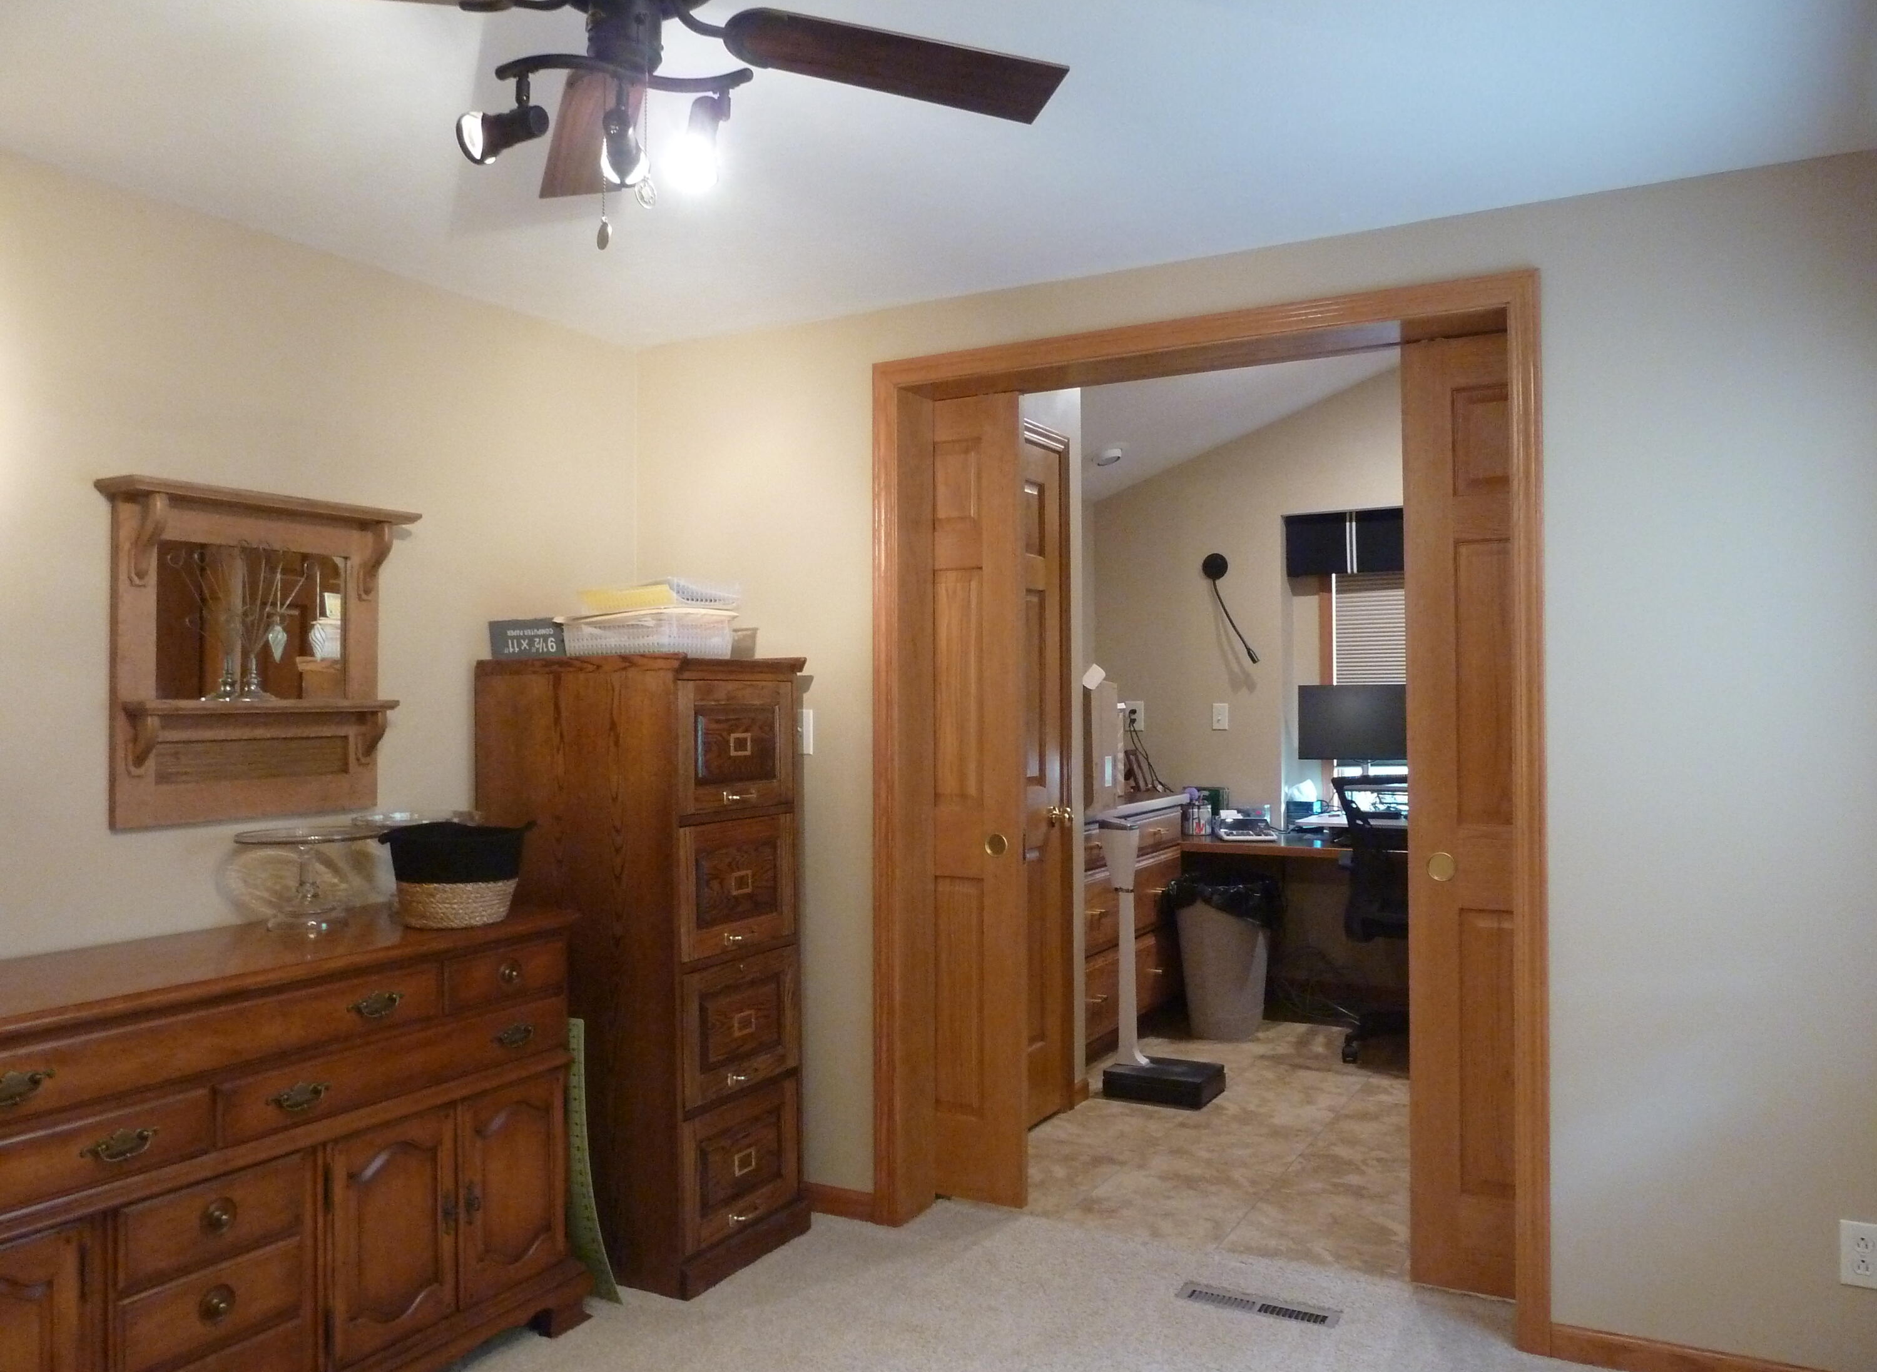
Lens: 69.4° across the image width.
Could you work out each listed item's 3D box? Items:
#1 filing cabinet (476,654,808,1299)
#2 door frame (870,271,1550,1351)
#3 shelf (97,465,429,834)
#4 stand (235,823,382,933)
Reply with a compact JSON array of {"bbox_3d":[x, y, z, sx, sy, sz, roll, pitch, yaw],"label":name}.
[{"bbox_3d":[-0.693,0.621,3.208,0.618,1.367,0.457,-1,0,28],"label":"filing cabinet"},{"bbox_3d":[0.554,0.250,3.049,1.498,2.090,0.200,-1,0,28],"label":"door frame"},{"bbox_3d":[-1.298,-0.053,2.651,0.118,0.620,0.616,-1,0,28],"label":"shelf"},{"bbox_3d":[-1.200,0.374,2.582,0.258,0.186,0.258,-1,0,28],"label":"stand"}]

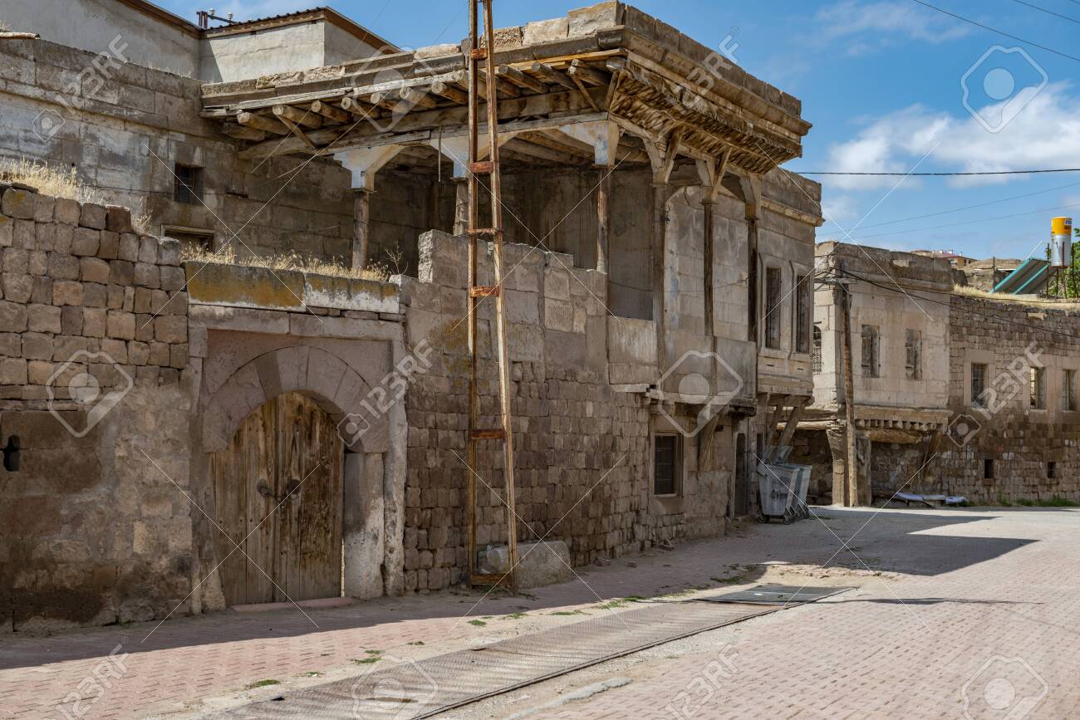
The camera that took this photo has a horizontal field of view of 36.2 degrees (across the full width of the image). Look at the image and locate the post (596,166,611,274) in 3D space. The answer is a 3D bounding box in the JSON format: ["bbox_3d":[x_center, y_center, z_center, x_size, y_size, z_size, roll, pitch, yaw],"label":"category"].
[{"bbox_3d":[0.838,-1.237,21.700,0.150,2.600,0.150,-2,-3,28],"label":"post"}]

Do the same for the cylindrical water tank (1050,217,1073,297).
[{"bbox_3d":[15.169,-2.993,48.000,0.620,2.350,0.620,0,-3,0],"label":"cylindrical water tank"}]

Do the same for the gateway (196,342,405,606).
[{"bbox_3d":[-2.349,1.043,15.436,0.500,2.420,2.450,-3,-4,43],"label":"gateway"}]

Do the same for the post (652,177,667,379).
[{"bbox_3d":[1.679,-1.138,23.200,0.160,2.750,0.160,-2,-3,28],"label":"post"}]

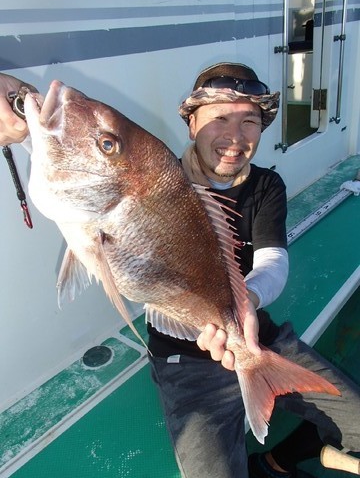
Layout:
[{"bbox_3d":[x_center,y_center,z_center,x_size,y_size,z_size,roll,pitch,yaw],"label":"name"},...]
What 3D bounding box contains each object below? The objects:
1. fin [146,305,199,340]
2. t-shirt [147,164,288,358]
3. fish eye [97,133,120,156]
[{"bbox_3d":[-0.011,0.123,0.580,0.096,0.034,0.012,26,6,-13],"label":"fin"},{"bbox_3d":[0.085,0.031,1.050,0.440,0.540,0.310,-16,28,-27],"label":"t-shirt"},{"bbox_3d":[-0.092,-0.122,0.504,0.030,0.028,0.014,0,6,0],"label":"fish eye"}]

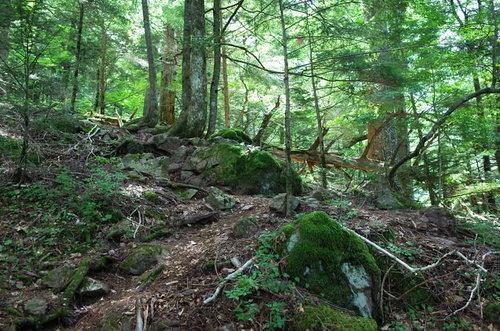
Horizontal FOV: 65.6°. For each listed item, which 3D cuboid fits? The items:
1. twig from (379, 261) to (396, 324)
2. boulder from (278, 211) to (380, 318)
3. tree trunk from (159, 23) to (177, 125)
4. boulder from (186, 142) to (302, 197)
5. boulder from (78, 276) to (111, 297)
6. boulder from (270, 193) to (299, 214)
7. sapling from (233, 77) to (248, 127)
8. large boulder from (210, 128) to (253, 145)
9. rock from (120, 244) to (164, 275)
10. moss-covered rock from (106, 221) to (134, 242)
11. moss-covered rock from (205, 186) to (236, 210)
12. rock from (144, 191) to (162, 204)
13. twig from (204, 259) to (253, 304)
[{"bbox_3d":[0.975,0.900,2.750,0.120,0.430,0.120,0,-2,0],"label":"twig"},{"bbox_3d":[0.645,0.804,3.150,0.800,0.860,0.700,0,-2,0],"label":"boulder"},{"bbox_3d":[-2.345,-2.640,11.030,0.440,2.950,0.440,0,-7,0],"label":"tree trunk"},{"bbox_3d":[-0.103,0.075,7.300,2.100,1.000,1.500,0,-2,0],"label":"boulder"},{"bbox_3d":[-1.262,0.982,3.150,0.260,0.160,0.220,0,-2,0],"label":"boulder"},{"bbox_3d":[0.569,0.627,6.400,0.460,0.350,0.380,0,0,0],"label":"boulder"},{"bbox_3d":[-0.252,-1.672,10.300,0.400,1.380,0.350,0,-3,0],"label":"sapling"},{"bbox_3d":[-0.417,-0.620,8.300,0.930,0.360,0.700,0,-2,0],"label":"large boulder"},{"bbox_3d":[-1.094,0.962,3.950,0.440,0.280,0.380,0,0,-11],"label":"rock"},{"bbox_3d":[-1.469,0.748,4.400,0.310,0.240,0.260,0,-2,0],"label":"moss-covered rock"},{"bbox_3d":[-0.441,0.493,5.800,0.420,0.360,0.360,0,-2,0],"label":"moss-covered rock"},{"bbox_3d":[-1.517,0.503,6.100,0.280,0.200,0.250,0,0,0],"label":"rock"},{"bbox_3d":[-0.199,1.076,3.600,0.120,0.180,0.900,0,0,25],"label":"twig"}]

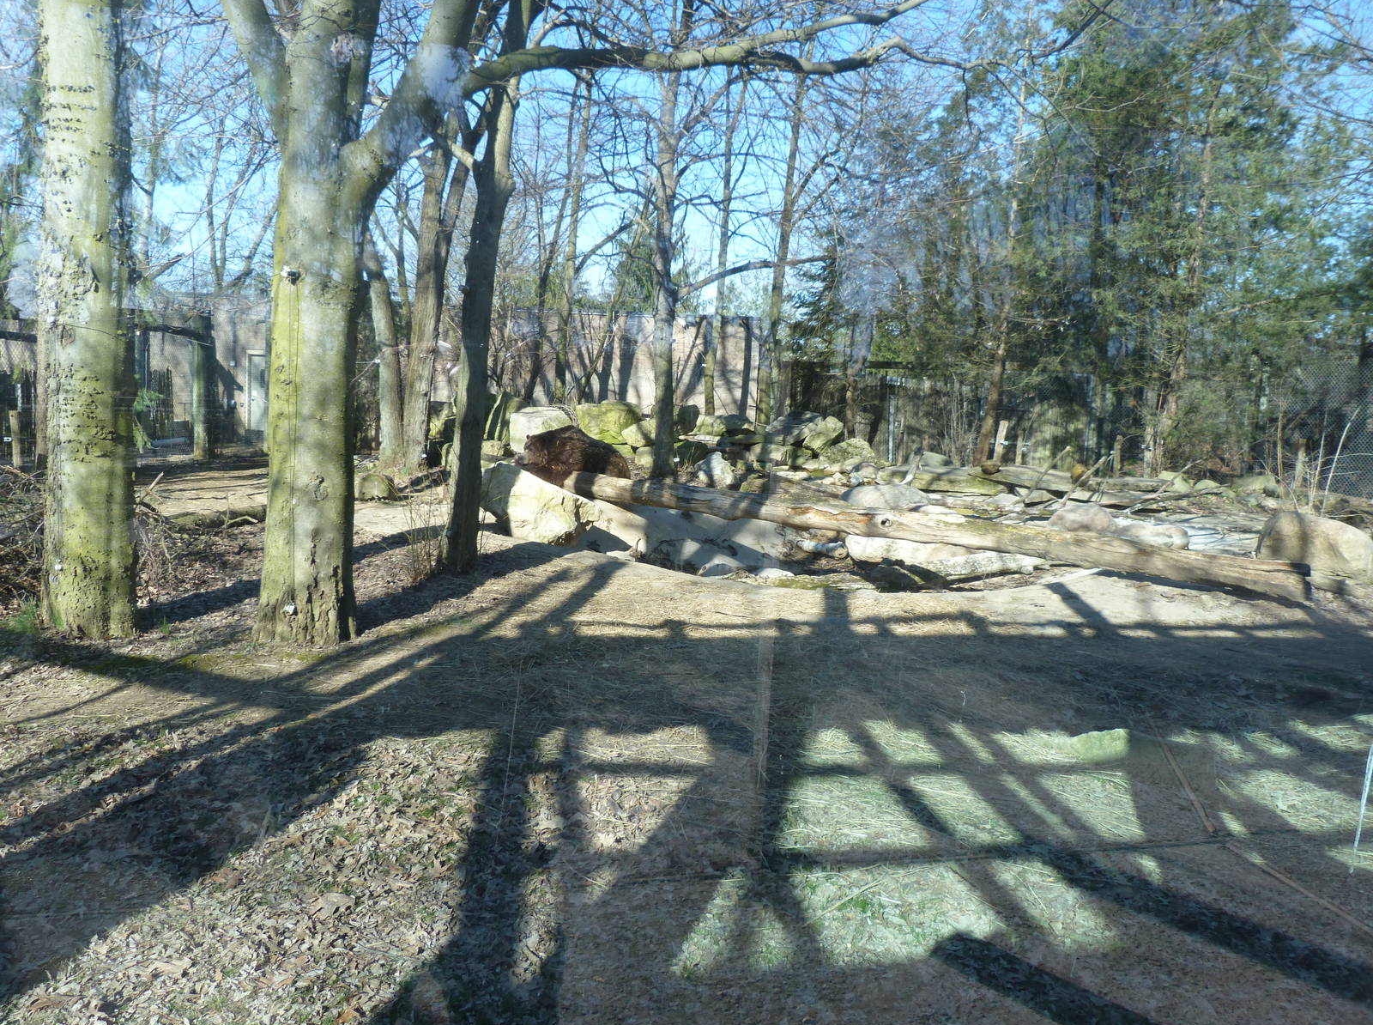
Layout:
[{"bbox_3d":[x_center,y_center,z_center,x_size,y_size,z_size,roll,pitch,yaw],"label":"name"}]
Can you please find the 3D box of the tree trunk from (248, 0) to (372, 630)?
[{"bbox_3d":[-2.515,-1.153,6.750,0.740,3.968,0.700,-2,9,-20],"label":"tree trunk"}]

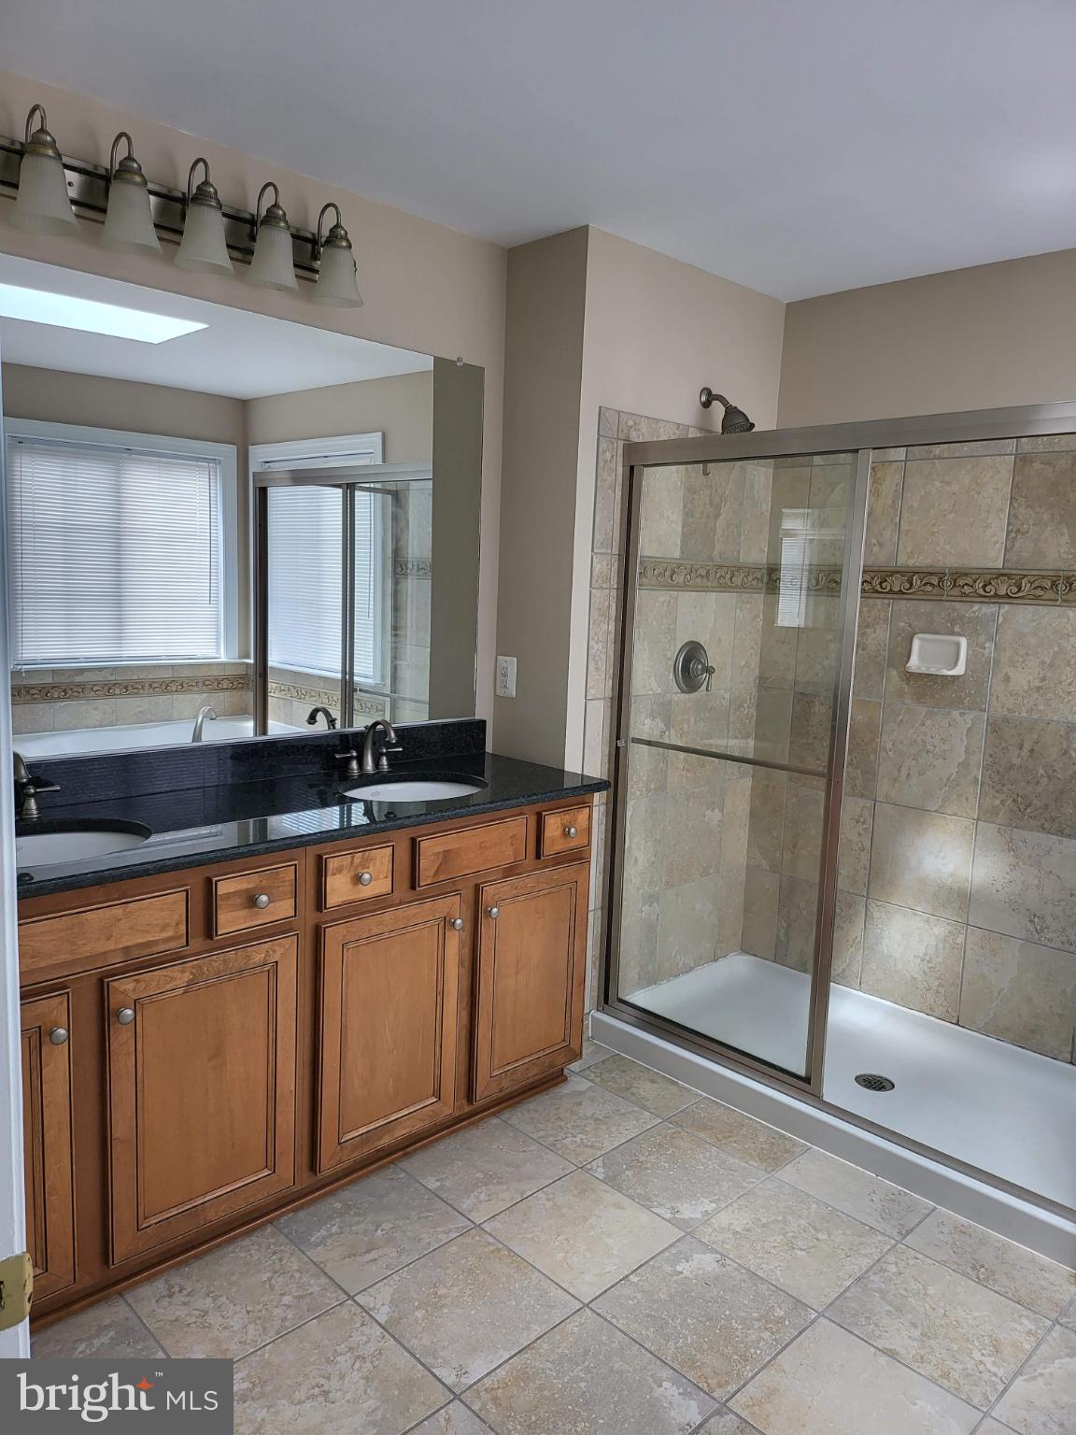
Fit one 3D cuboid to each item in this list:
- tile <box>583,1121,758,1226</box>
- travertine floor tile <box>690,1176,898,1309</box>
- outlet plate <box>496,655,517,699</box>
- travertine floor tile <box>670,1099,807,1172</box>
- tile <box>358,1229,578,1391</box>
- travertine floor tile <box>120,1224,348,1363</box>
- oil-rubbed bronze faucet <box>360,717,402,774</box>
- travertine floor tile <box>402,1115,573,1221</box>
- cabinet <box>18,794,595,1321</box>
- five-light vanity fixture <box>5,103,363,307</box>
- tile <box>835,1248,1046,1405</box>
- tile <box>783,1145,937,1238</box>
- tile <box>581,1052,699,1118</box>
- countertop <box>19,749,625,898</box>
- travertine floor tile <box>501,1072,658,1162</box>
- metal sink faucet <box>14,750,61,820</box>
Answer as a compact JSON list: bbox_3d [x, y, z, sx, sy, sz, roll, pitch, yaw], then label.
[{"bbox_3d":[0.345,1.141,2.488,0.328,0.010,0.332,-5,11,-44],"label":"tile"},{"bbox_3d":[0.579,1.185,2.261,0.335,0.010,0.329,-6,11,-44],"label":"travertine floor tile"},{"bbox_3d":[-0.101,-0.124,3.091,0.007,0.120,0.077,-6,11,-44],"label":"outlet plate"},{"bbox_3d":[0.541,1.122,2.679,0.203,0.010,0.328,-5,11,-44],"label":"travertine floor tile"},{"bbox_3d":[-0.140,1.188,2.015,0.328,0.010,0.332,-5,11,-44],"label":"tile"},{"bbox_3d":[-0.617,1.171,2.014,0.328,0.010,0.332,-5,11,-44],"label":"travertine floor tile"},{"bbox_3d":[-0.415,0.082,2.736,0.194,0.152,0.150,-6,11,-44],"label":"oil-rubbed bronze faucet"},{"bbox_3d":[-0.133,1.124,2.493,0.335,0.010,0.329,-6,11,-44],"label":"travertine floor tile"},{"bbox_3d":[-0.687,0.671,2.373,1.828,0.876,0.532,-6,11,-44],"label":"cabinet"},{"bbox_3d":[-0.752,-1.125,2.225,0.931,0.259,0.193,-6,11,-44],"label":"five-light vanity fixture"},{"bbox_3d":[0.812,1.222,2.017,0.328,0.010,0.332,-5,11,-44],"label":"tile"},{"bbox_3d":[0.774,1.163,2.443,0.203,0.010,0.328,-5,11,-44],"label":"tile"},{"bbox_3d":[0.299,1.081,2.916,0.183,0.010,0.329,-6,11,-44],"label":"tile"},{"bbox_3d":[-0.660,0.226,2.302,1.859,0.032,0.556,-6,11,-44],"label":"countertop"},{"bbox_3d":[0.110,1.100,2.731,0.335,0.010,0.329,-6,11,-44],"label":"travertine floor tile"},{"bbox_3d":[-1.114,0.149,2.111,0.235,0.157,0.158,-5,11,-44],"label":"metal sink faucet"}]

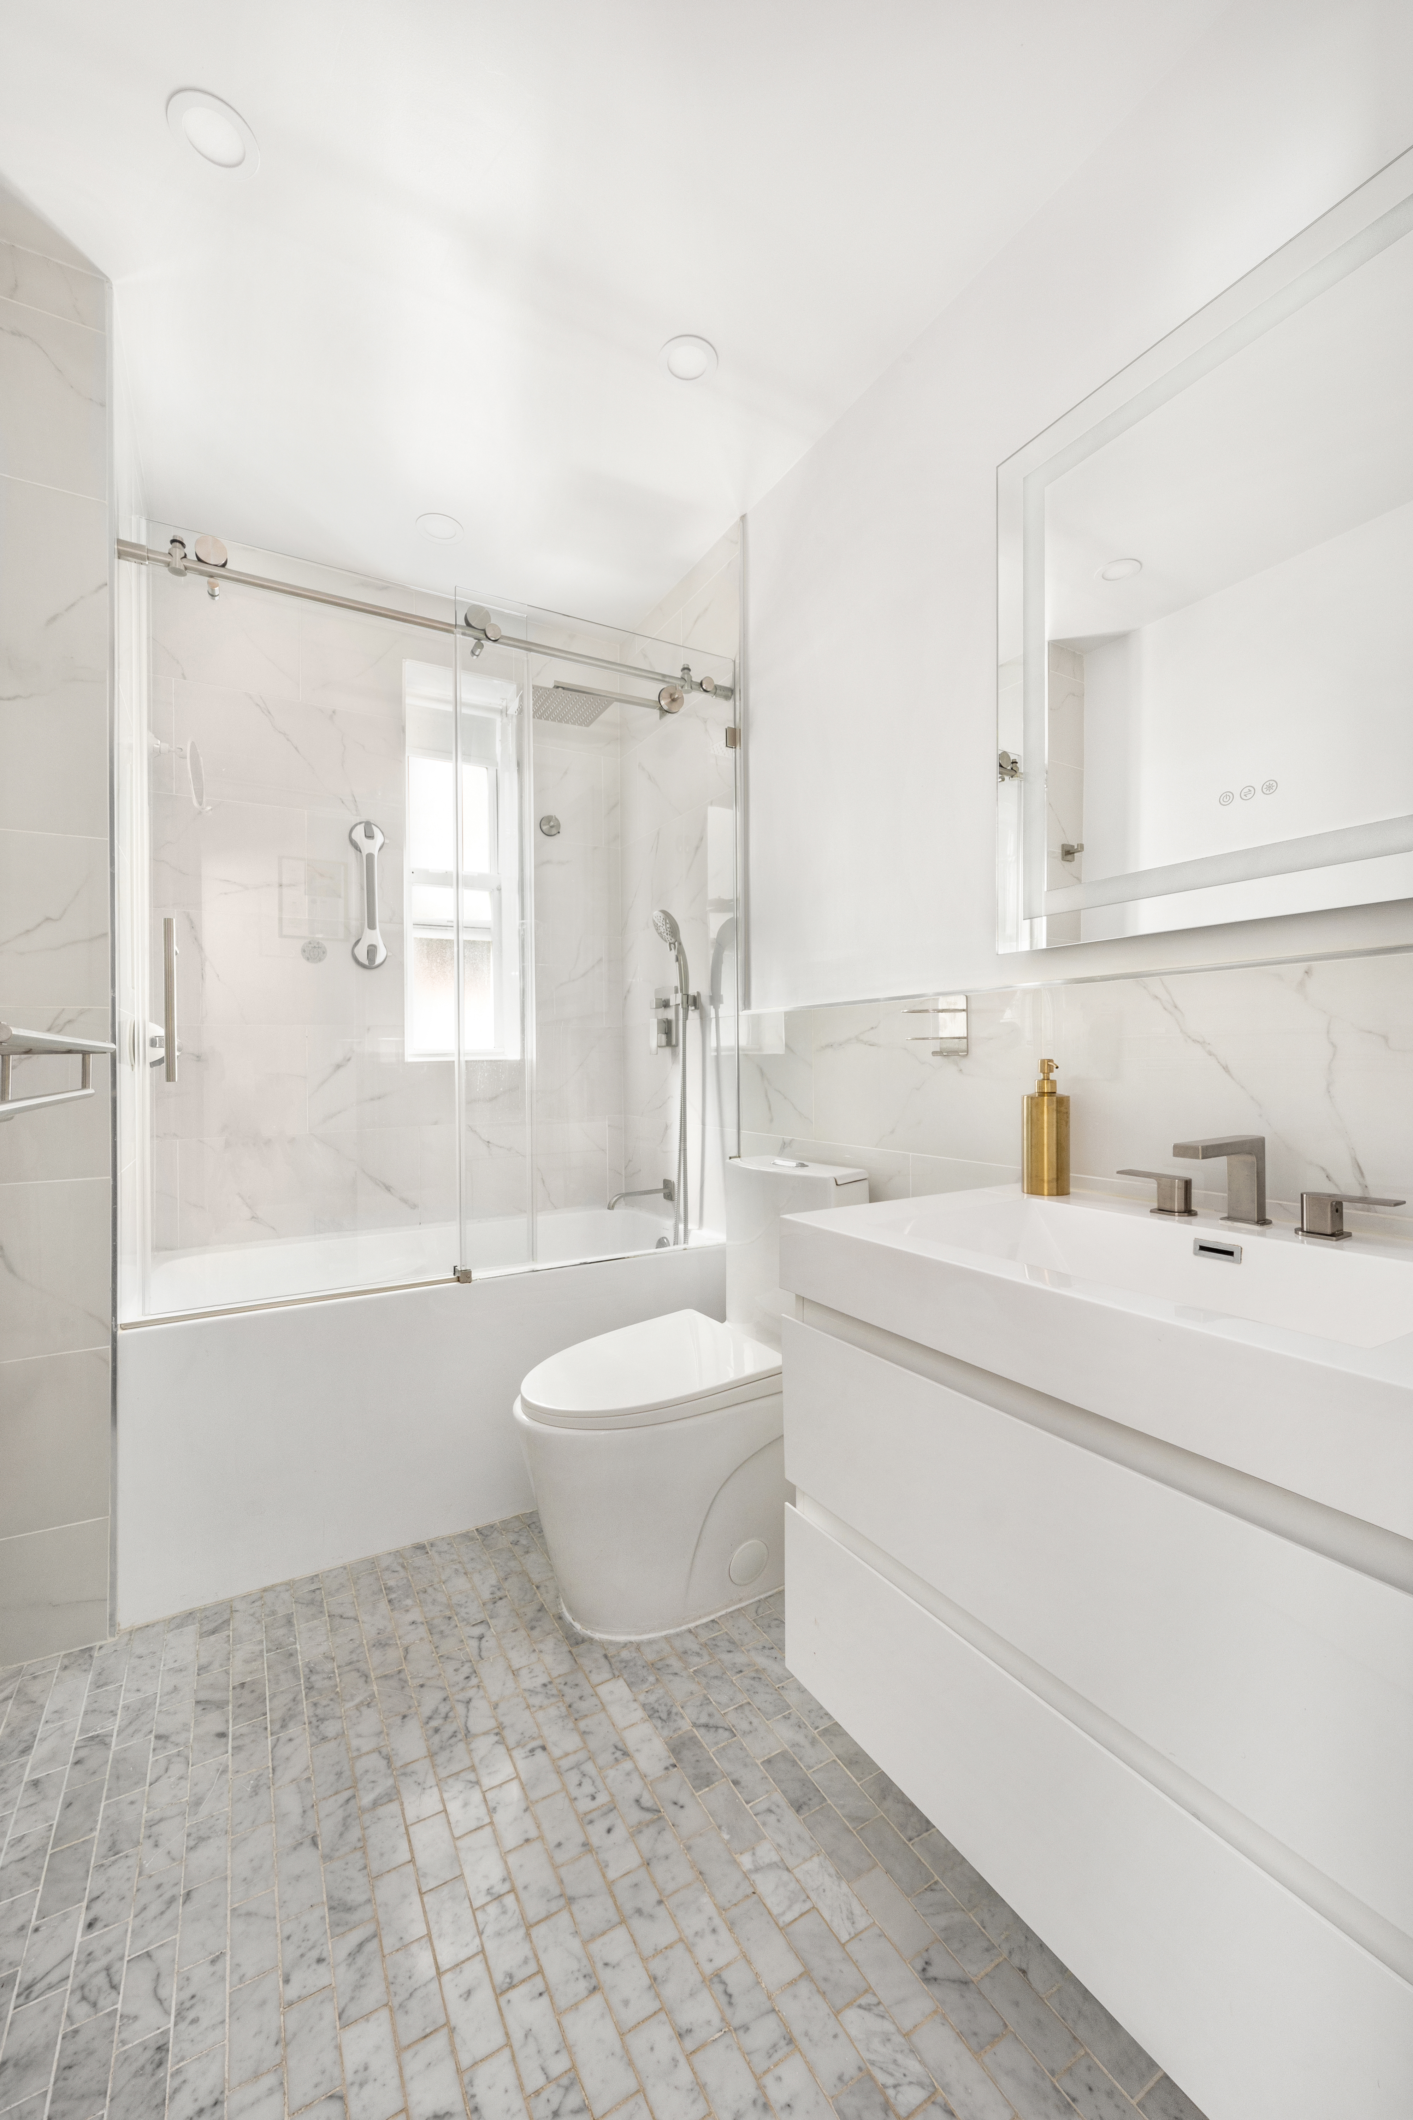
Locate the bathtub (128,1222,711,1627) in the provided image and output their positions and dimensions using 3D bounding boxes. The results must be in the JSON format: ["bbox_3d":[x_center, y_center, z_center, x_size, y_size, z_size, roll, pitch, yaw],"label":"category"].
[{"bbox_3d":[-0.671,0.761,2.154,1.349,0.539,0.770,0,0,-30],"label":"bathtub"}]

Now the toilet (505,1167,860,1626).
[{"bbox_3d":[-0.051,0.631,1.688,0.700,0.798,0.376,0,0,-30],"label":"toilet"}]

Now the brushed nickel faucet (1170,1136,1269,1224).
[{"bbox_3d":[0.642,0.152,1.026,0.164,0.107,0.049,0,0,-30],"label":"brushed nickel faucet"}]

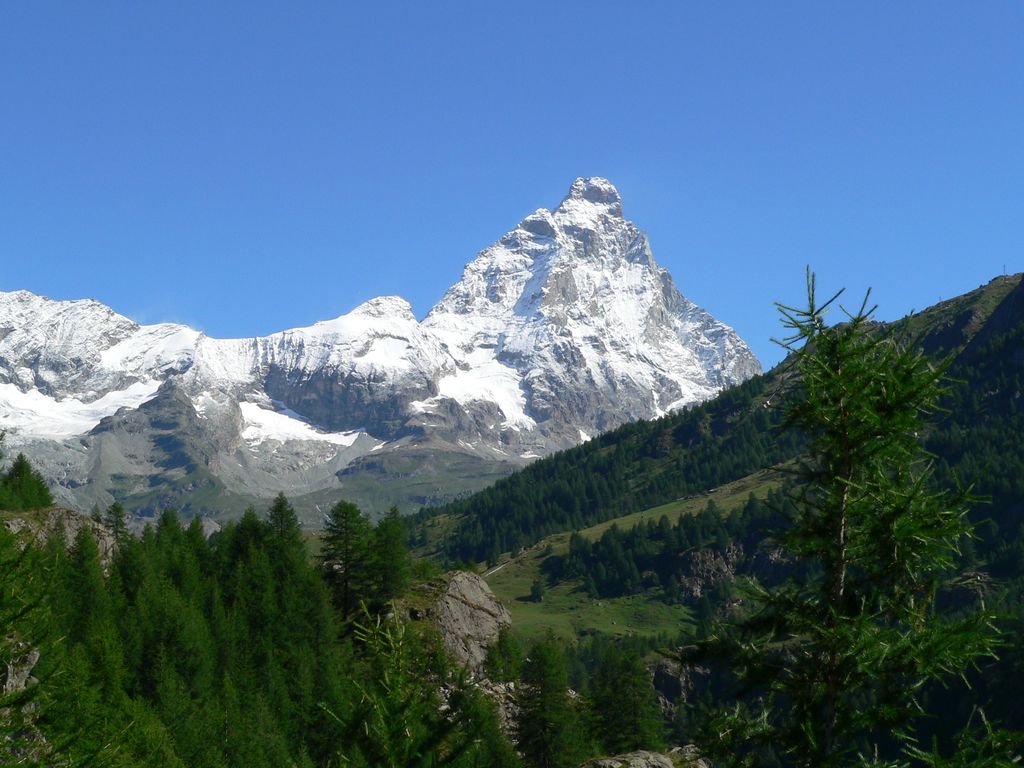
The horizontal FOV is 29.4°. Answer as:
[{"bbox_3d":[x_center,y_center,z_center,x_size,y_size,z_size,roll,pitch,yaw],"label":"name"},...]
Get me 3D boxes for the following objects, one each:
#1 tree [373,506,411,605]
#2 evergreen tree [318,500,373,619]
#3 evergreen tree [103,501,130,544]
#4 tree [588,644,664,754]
[{"bbox_3d":[-9.690,13.791,157.000,2.990,7.880,2.990,0,-9,0],"label":"tree"},{"bbox_3d":[-12.638,13.483,150.000,4.070,9.070,4.070,0,-9,0],"label":"evergreen tree"},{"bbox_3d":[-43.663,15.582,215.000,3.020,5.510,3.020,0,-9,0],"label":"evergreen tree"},{"bbox_3d":[7.624,21.007,130.000,4.960,7.320,4.960,0,-9,0],"label":"tree"}]

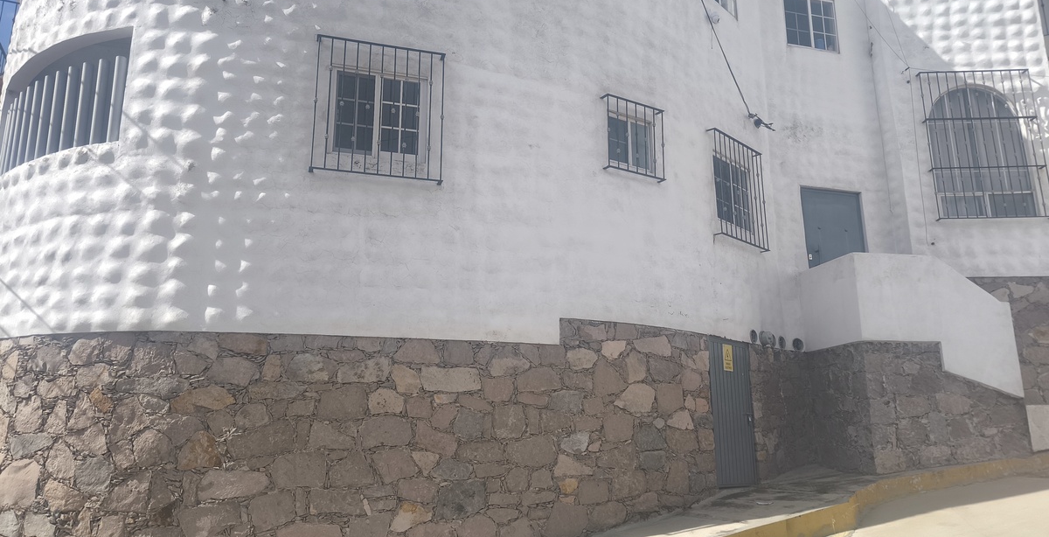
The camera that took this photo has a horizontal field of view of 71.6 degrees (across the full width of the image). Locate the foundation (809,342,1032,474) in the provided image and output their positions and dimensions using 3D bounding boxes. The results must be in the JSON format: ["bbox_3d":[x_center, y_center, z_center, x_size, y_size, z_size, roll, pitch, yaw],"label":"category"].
[{"bbox_3d":[5.460,1.977,10.254,2.242,1.714,1.497,1,-13,-8],"label":"foundation"}]

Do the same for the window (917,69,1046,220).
[{"bbox_3d":[7.231,-1.955,11.531,1.679,2.470,0.200,-1,-13,3],"label":"window"}]

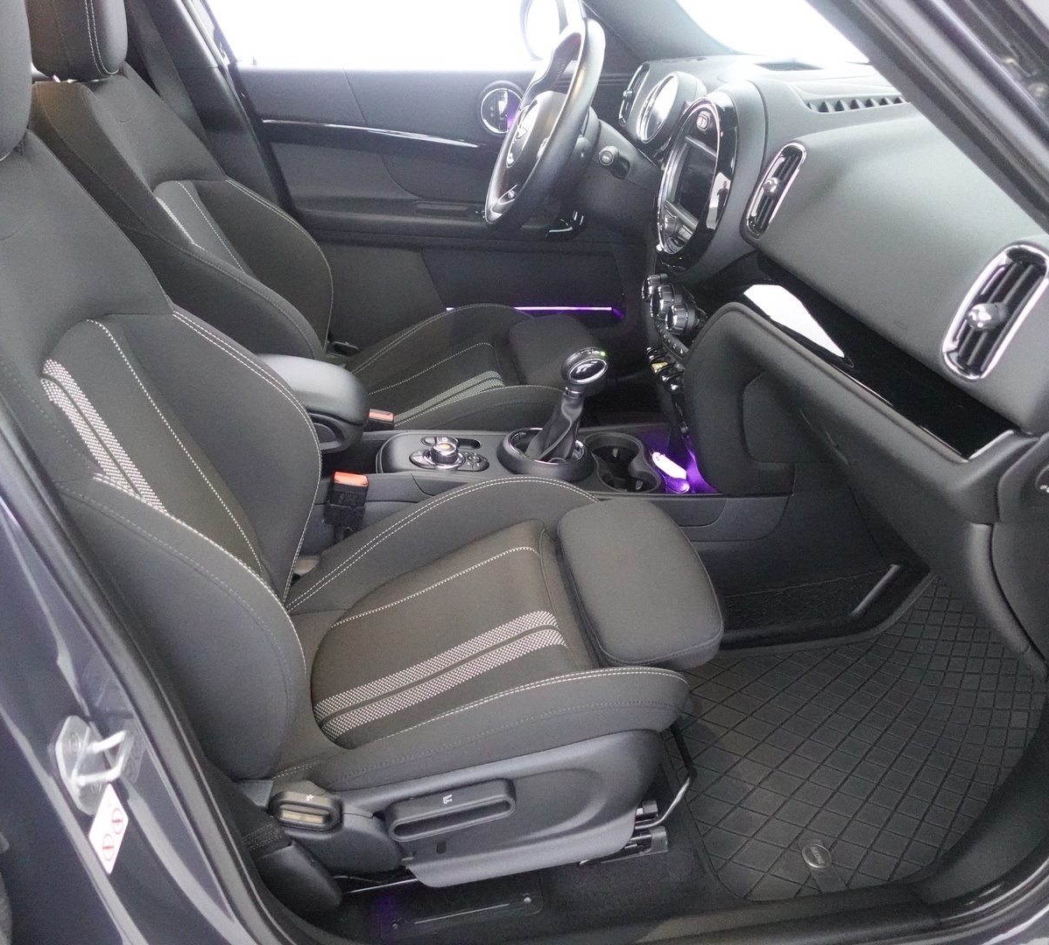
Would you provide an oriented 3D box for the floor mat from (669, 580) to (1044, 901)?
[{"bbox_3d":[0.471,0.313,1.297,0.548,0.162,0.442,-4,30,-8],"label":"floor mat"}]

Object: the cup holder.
[{"bbox_3d":[0.166,0.008,1.562,0.112,0.071,0.178,-4,30,-8],"label":"cup holder"}]

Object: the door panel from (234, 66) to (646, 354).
[{"bbox_3d":[-0.145,-0.526,2.052,0.883,0.660,0.122,-4,30,-8],"label":"door panel"}]

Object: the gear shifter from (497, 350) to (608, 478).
[{"bbox_3d":[0.046,-0.101,1.516,0.173,0.188,0.132,-4,30,-8],"label":"gear shifter"}]

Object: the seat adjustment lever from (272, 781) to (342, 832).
[{"bbox_3d":[-0.239,0.369,1.038,0.079,0.043,0.046,5,28,-13],"label":"seat adjustment lever"}]

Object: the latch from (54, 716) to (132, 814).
[{"bbox_3d":[-0.304,0.207,0.669,0.043,0.081,0.051,-4,30,-8],"label":"latch"}]

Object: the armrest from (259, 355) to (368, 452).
[{"bbox_3d":[-0.370,-0.108,1.441,0.274,0.124,0.127,-4,30,-8],"label":"armrest"}]

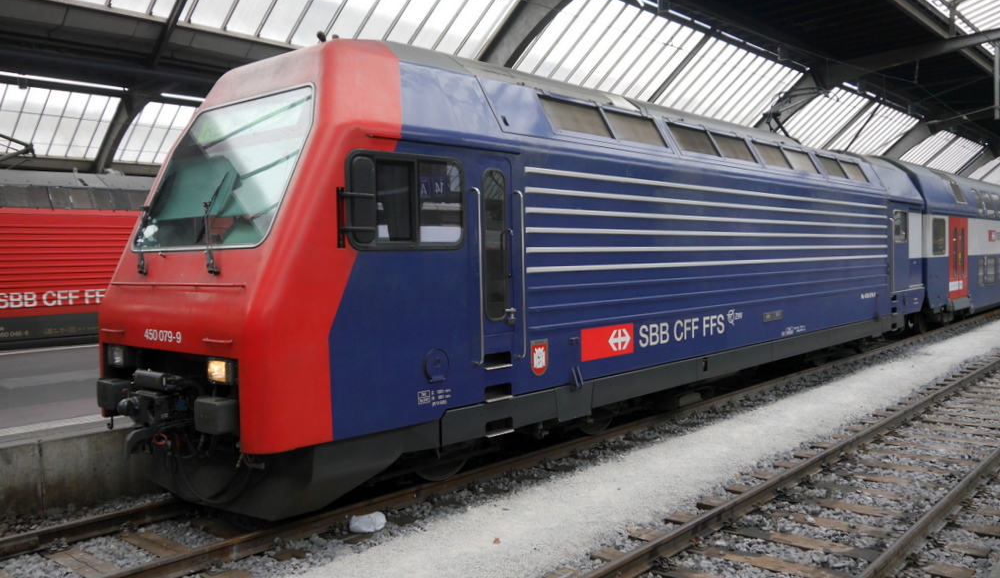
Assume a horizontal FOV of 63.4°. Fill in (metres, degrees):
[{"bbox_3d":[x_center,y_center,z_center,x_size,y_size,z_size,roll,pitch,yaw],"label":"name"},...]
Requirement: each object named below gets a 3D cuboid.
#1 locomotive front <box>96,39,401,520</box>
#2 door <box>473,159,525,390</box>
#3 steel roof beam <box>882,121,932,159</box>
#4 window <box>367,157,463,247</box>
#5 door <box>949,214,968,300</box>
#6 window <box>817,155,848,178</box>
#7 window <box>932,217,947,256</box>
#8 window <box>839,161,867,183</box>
[{"bbox_3d":[-2.410,-0.215,7.456,2.808,4.192,2.121,1,3,42],"label":"locomotive front"},{"bbox_3d":[-0.009,-0.122,8.089,0.101,2.242,0.707,1,3,42],"label":"door"},{"bbox_3d":[18.426,-6.760,36.608,2.300,1.900,0.500,1,3,42],"label":"steel roof beam"},{"bbox_3d":[-0.746,-0.762,7.247,0.081,0.848,1.182,1,3,42],"label":"window"},{"bbox_3d":[12.359,-0.846,21.833,0.101,2.121,2.071,1,3,42],"label":"door"},{"bbox_3d":[6.352,-2.324,15.403,1.071,0.455,0.061,-4,-27,-48],"label":"window"},{"bbox_3d":[11.038,-1.308,20.343,0.081,0.929,1.283,1,3,42],"label":"window"},{"bbox_3d":[7.108,-2.362,16.244,1.141,0.455,0.061,-4,-27,-48],"label":"window"}]

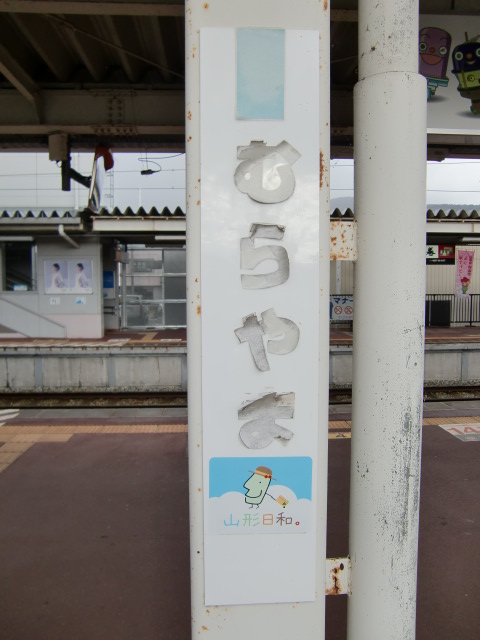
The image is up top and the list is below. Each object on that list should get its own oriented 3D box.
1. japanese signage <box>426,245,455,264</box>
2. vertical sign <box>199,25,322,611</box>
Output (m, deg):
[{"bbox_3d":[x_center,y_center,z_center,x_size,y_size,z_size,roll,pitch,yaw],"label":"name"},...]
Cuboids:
[{"bbox_3d":[7.341,-2.403,19.200,1.300,0.740,0.080,0,3,-4],"label":"japanese signage"},{"bbox_3d":[0.036,0.010,0.904,0.200,1.000,0.012,0,3,-4],"label":"vertical sign"}]

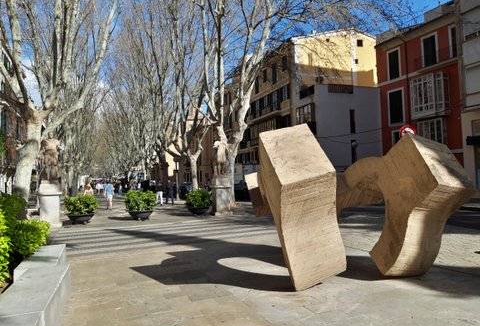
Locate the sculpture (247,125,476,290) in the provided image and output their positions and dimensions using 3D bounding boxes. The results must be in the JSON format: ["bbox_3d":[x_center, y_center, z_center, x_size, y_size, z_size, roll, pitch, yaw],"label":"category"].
[{"bbox_3d":[1.850,0.590,6.200,3.350,2.360,2.800,-1,-3,-17],"label":"sculpture"}]

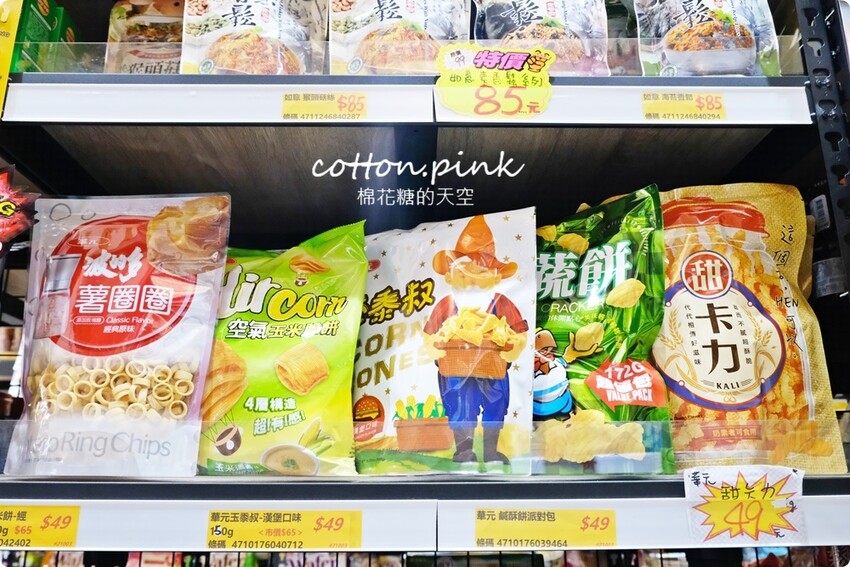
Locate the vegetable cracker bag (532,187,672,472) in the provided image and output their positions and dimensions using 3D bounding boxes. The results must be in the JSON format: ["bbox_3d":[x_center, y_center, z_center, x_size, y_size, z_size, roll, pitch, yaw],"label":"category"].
[{"bbox_3d":[0.161,0.046,0.688,0.197,0.306,0.075,-2,-18,7],"label":"vegetable cracker bag"}]

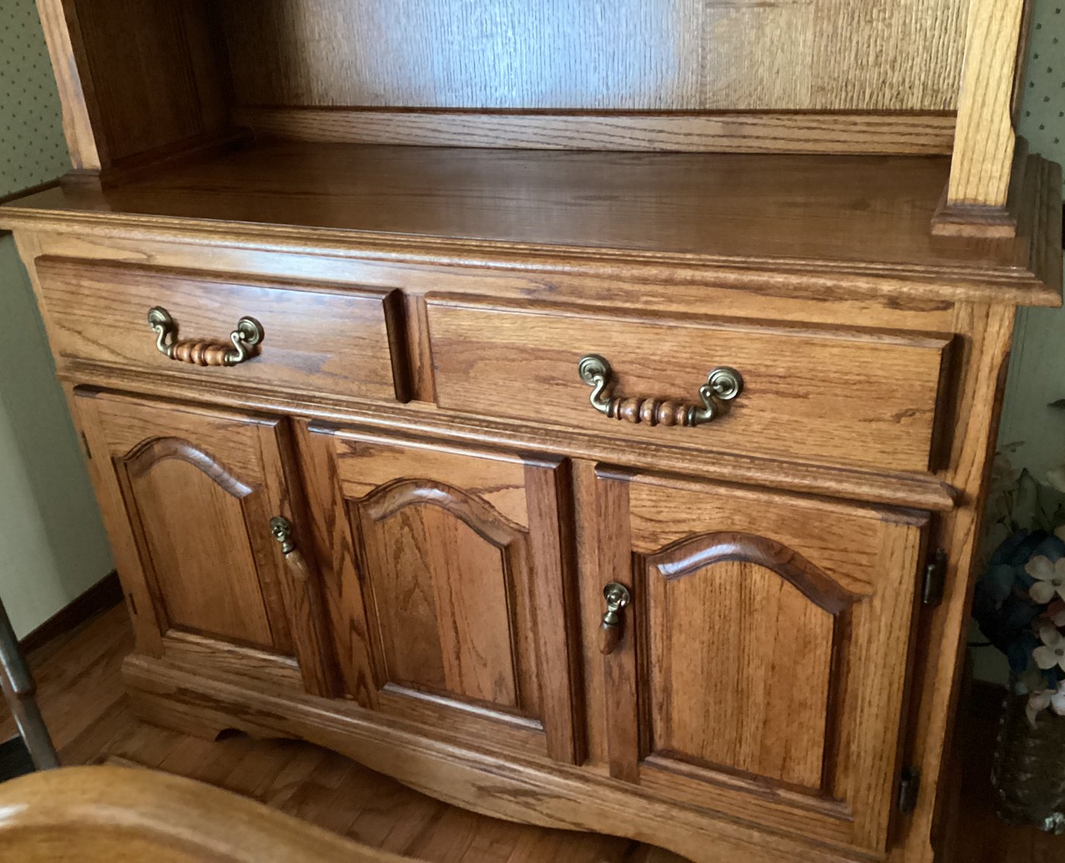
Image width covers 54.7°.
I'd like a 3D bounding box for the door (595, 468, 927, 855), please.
[{"bbox_3d":[0.231,0.252,1.114,0.337,0.432,0.028,8,28,23],"label":"door"}]

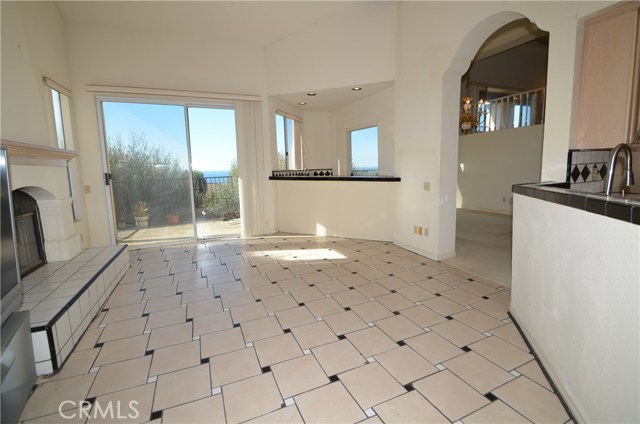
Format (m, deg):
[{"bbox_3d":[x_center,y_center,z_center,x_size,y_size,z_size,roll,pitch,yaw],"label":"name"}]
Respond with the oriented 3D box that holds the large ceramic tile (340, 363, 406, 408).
[{"bbox_3d":[0.297,1.007,1.561,0.289,0.010,0.289,-4,9,-23],"label":"large ceramic tile"}]

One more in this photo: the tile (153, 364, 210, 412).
[{"bbox_3d":[-0.809,1.032,1.583,0.298,0.010,0.298,-4,9,-24],"label":"tile"}]

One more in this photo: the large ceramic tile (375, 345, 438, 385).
[{"bbox_3d":[0.546,0.972,1.706,0.290,0.010,0.290,-5,9,-26],"label":"large ceramic tile"}]

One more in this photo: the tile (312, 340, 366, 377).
[{"bbox_3d":[0.127,0.964,1.788,0.290,0.010,0.290,-5,9,-26],"label":"tile"}]

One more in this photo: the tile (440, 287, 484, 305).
[{"bbox_3d":[1.423,0.854,2.676,0.298,0.010,0.298,-4,9,-24],"label":"tile"}]

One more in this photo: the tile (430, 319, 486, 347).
[{"bbox_3d":[1.065,0.937,2.068,0.297,0.010,0.297,-4,9,-25],"label":"tile"}]

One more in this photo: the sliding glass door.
[{"bbox_3d":[-2.467,-0.655,4.635,2.200,2.411,0.100,-3,9,-12],"label":"sliding glass door"}]

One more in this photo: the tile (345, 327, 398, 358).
[{"bbox_3d":[0.379,0.956,1.973,0.297,0.010,0.297,-4,9,-25],"label":"tile"}]

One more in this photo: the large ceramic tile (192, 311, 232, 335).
[{"bbox_3d":[-0.910,0.941,2.252,0.298,0.010,0.298,-4,9,-24],"label":"large ceramic tile"}]

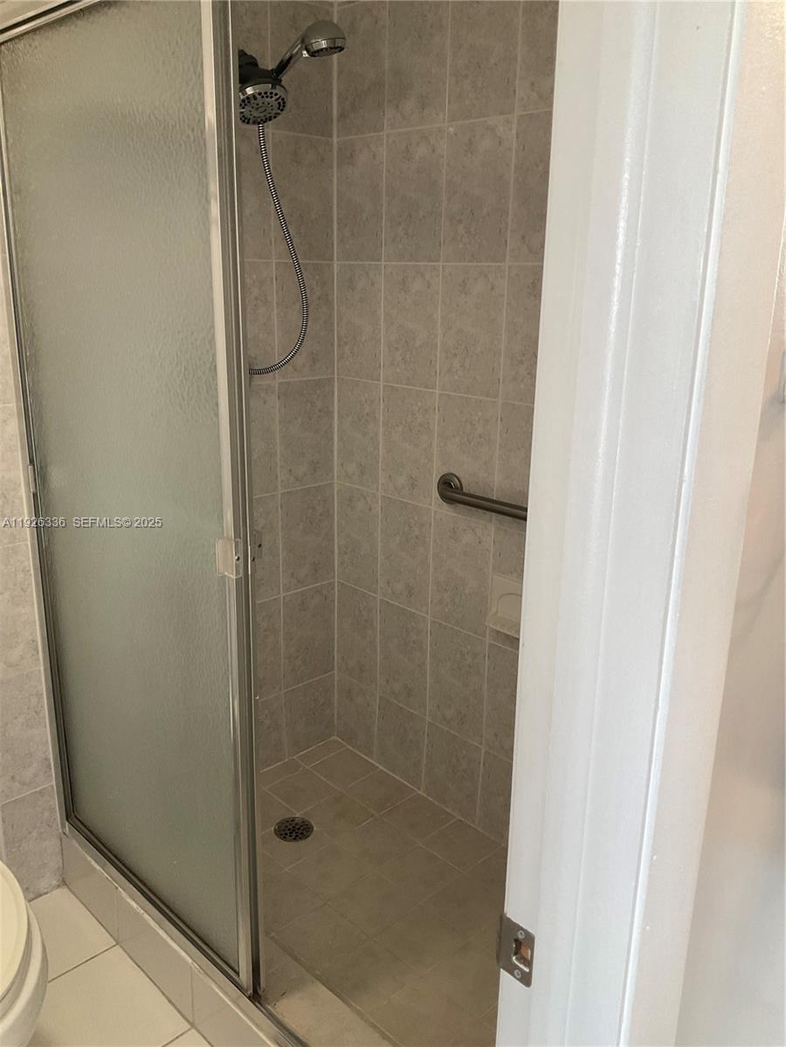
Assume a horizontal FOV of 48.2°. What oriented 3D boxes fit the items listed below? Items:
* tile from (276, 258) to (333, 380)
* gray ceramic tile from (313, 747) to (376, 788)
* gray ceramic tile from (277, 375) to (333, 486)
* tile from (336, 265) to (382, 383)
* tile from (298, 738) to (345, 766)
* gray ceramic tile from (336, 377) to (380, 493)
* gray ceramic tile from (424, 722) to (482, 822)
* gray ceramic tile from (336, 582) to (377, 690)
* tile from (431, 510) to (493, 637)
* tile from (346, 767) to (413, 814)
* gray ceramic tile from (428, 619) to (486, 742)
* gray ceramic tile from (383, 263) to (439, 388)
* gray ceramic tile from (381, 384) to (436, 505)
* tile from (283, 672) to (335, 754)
[{"bbox_3d":[-0.238,-0.551,2.387,0.200,0.307,0.010,-14,22,-42],"label":"tile"},{"bbox_3d":[-0.145,0.742,2.636,0.153,0.009,0.154,-16,24,-41],"label":"gray ceramic tile"},{"bbox_3d":[-0.236,-0.249,2.430,0.198,0.300,0.010,-14,23,-42],"label":"gray ceramic tile"},{"bbox_3d":[-0.089,-0.537,2.343,0.010,0.302,0.186,-14,23,-42],"label":"tile"},{"bbox_3d":[-0.222,0.726,2.754,0.159,0.010,0.053,-17,25,-41],"label":"tile"},{"bbox_3d":[-0.095,-0.246,2.430,0.010,0.301,0.185,-14,23,-42],"label":"gray ceramic tile"},{"bbox_3d":[0.165,0.677,2.401,0.010,0.228,0.200,-14,23,-41],"label":"gray ceramic tile"},{"bbox_3d":[-0.104,0.334,2.600,0.010,0.300,0.186,-14,23,-41],"label":"gray ceramic tile"},{"bbox_3d":[0.179,0.132,2.284,0.010,0.307,0.203,-14,22,-42],"label":"tile"},{"bbox_3d":[-0.037,0.777,2.528,0.153,0.009,0.154,-16,24,-41],"label":"tile"},{"bbox_3d":[0.170,0.422,2.324,0.010,0.300,0.200,-14,23,-41],"label":"gray ceramic tile"},{"bbox_3d":[0.046,-0.495,2.203,0.010,0.300,0.200,-14,23,-41],"label":"gray ceramic tile"},{"bbox_3d":[0.042,-0.209,2.338,0.010,0.307,0.203,-14,22,-42],"label":"gray ceramic tile"},{"bbox_3d":[-0.252,0.587,2.680,0.195,0.227,0.010,-14,23,-42],"label":"tile"}]

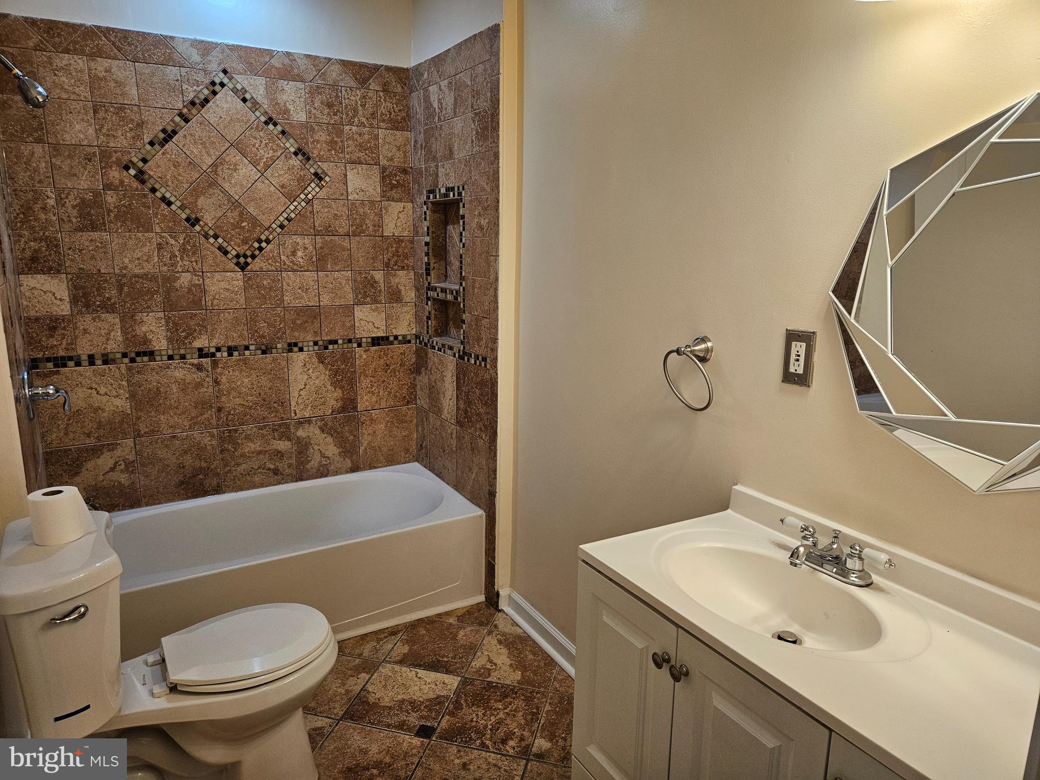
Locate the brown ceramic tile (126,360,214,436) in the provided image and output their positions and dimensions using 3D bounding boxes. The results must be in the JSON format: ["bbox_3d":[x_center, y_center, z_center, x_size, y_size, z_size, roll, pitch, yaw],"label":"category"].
[{"bbox_3d":[-1.403,0.032,2.796,0.300,0.300,0.010,-7,14,-30],"label":"brown ceramic tile"}]

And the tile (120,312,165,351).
[{"bbox_3d":[-1.483,-0.229,2.717,0.150,0.147,0.010,-6,13,-29],"label":"tile"}]

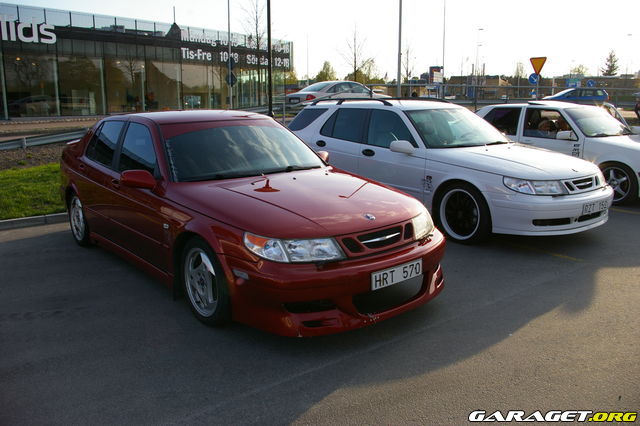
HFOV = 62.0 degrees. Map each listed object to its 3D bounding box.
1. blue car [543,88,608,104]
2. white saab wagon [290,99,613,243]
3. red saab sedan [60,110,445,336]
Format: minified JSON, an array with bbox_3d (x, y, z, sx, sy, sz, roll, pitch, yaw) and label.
[{"bbox_3d":[15.048,-6.698,31.911,4.250,1.460,1.750,-1,13,0],"label":"blue car"},{"bbox_3d":[1.455,-0.781,7.287,1.830,1.480,4.820,-10,16,-35],"label":"white saab wagon"},{"bbox_3d":[-1.050,-0.260,5.247,1.830,1.430,4.800,-11,16,-40],"label":"red saab sedan"}]

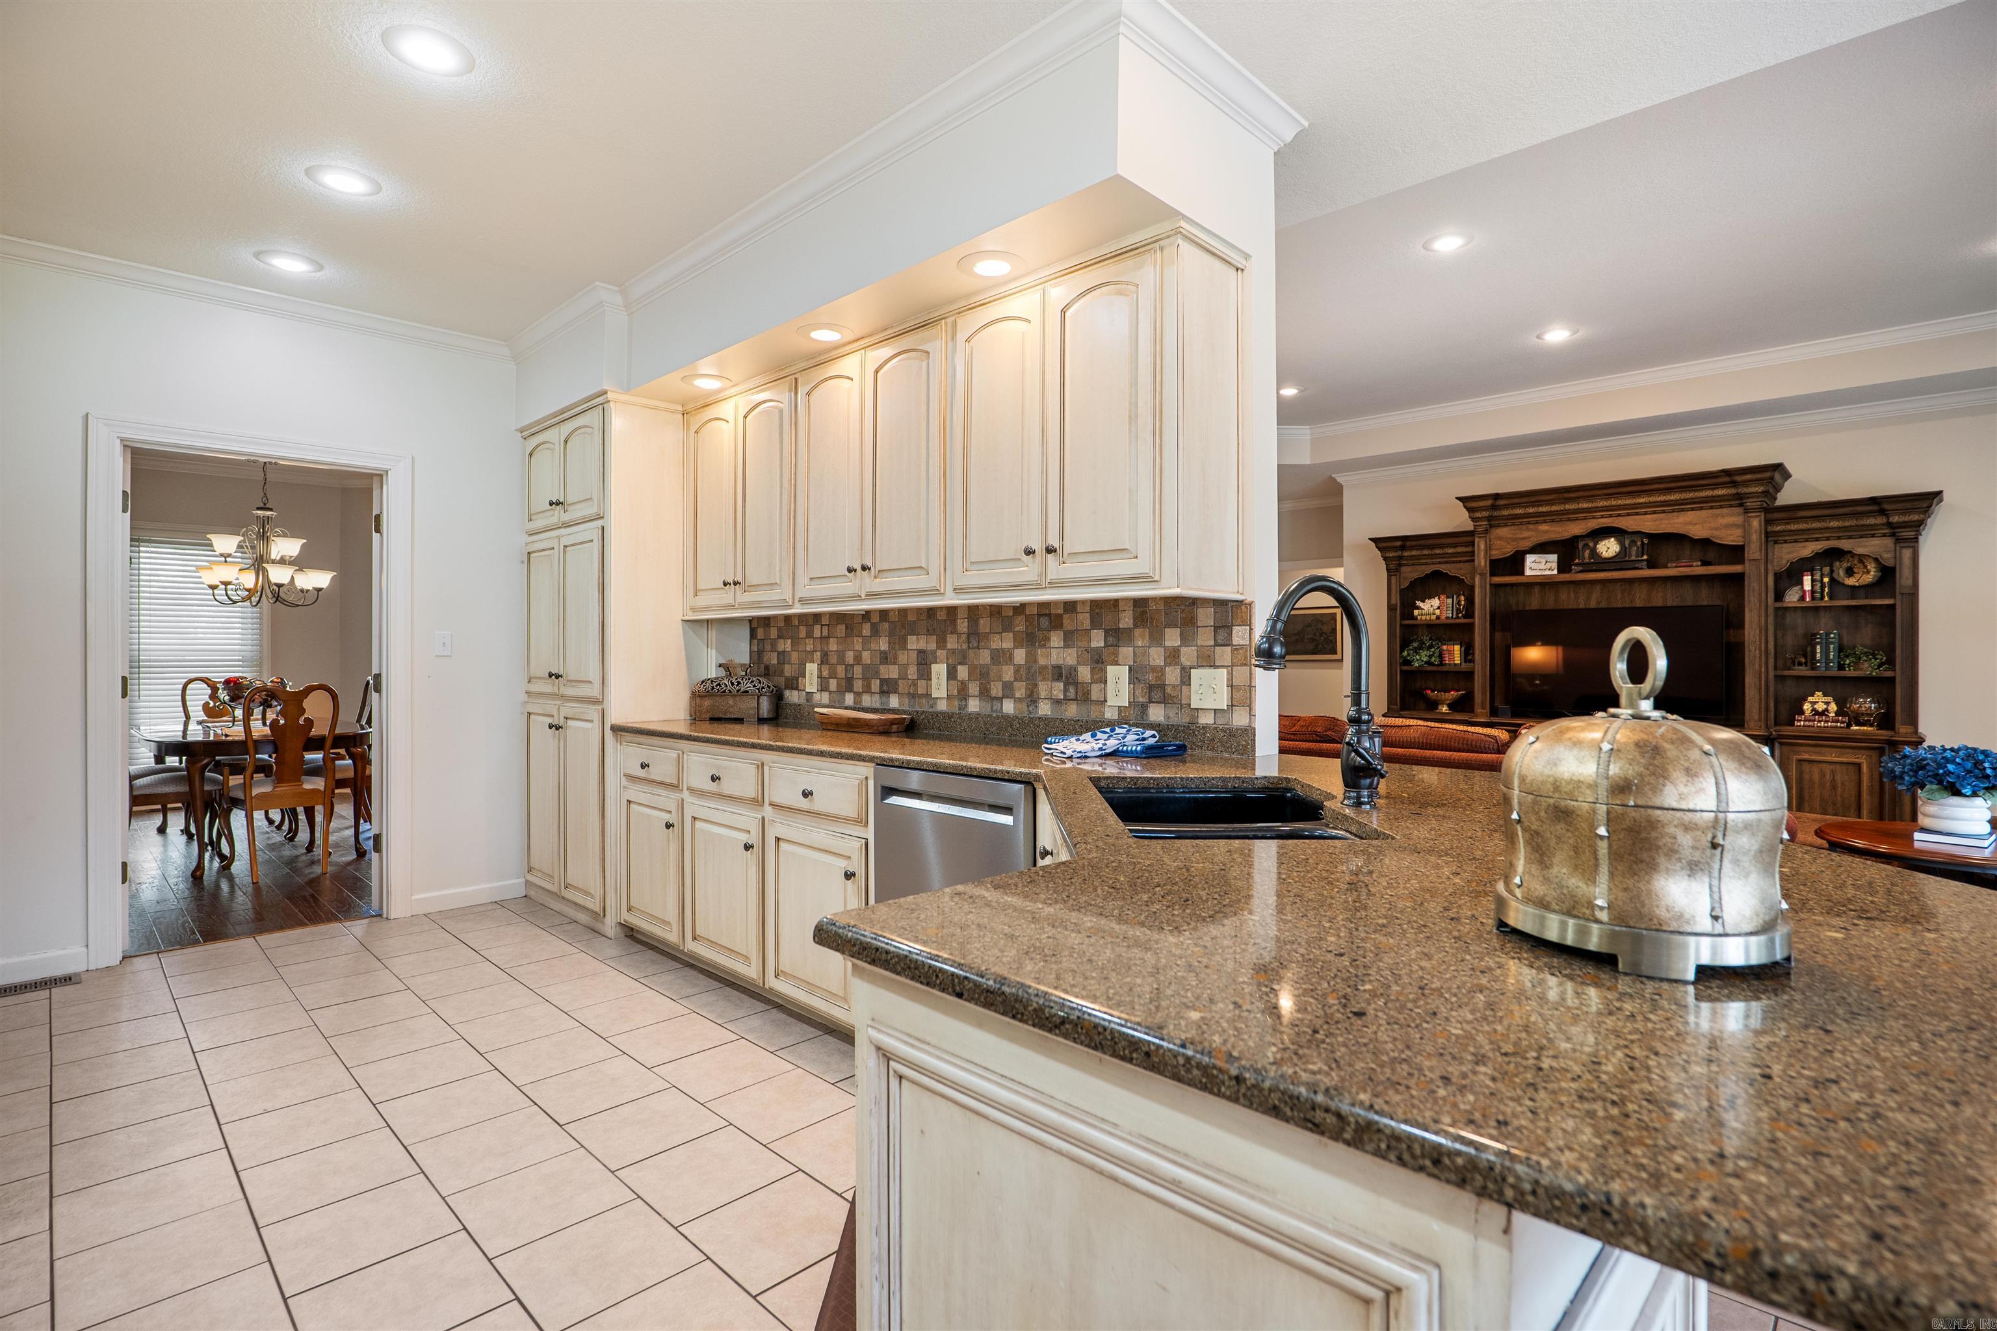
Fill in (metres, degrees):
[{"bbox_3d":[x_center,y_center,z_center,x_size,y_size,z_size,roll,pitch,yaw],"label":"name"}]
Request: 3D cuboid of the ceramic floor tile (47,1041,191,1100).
[{"bbox_3d":[-2.536,1.176,2.576,0.298,0.010,0.298,0,0,45],"label":"ceramic floor tile"}]

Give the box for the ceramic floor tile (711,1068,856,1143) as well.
[{"bbox_3d":[-0.575,1.180,2.384,0.300,0.010,0.300,0,0,44],"label":"ceramic floor tile"}]

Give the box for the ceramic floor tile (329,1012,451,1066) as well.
[{"bbox_3d":[-1.929,1.199,2.836,0.303,0.010,0.296,0,0,43],"label":"ceramic floor tile"}]

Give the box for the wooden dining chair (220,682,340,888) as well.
[{"bbox_3d":[-4.090,0.645,5.080,0.610,1.060,0.510,0,0,43],"label":"wooden dining chair"}]

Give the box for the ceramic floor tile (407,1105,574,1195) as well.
[{"bbox_3d":[-1.227,1.179,2.163,0.298,0.010,0.298,0,0,45],"label":"ceramic floor tile"}]

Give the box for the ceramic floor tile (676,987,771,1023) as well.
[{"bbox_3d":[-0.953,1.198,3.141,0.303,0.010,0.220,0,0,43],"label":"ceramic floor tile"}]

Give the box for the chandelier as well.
[{"bbox_3d":[-4.721,-0.895,5.708,0.690,1.040,0.690,0,0,43],"label":"chandelier"}]

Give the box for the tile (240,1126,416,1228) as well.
[{"bbox_3d":[-1.549,1.182,2.059,0.300,0.010,0.300,0,0,44],"label":"tile"}]

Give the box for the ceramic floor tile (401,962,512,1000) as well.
[{"bbox_3d":[-2.008,1.175,3.299,0.300,0.010,0.300,0,0,44],"label":"ceramic floor tile"}]

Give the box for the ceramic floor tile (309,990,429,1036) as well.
[{"bbox_3d":[-2.113,1.174,2.991,0.298,0.010,0.298,0,0,45],"label":"ceramic floor tile"}]

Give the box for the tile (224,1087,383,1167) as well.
[{"bbox_3d":[-1.802,1.202,2.304,0.303,0.010,0.296,0,0,43],"label":"tile"}]

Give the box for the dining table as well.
[{"bbox_3d":[-4.779,0.774,5.752,1.960,0.760,1.070,0,0,43],"label":"dining table"}]

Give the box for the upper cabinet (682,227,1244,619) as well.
[{"bbox_3d":[-0.358,-0.663,3.249,2.599,0.949,0.345,0,0,43],"label":"upper cabinet"}]

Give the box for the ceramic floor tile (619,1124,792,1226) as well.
[{"bbox_3d":[-0.690,1.204,2.102,0.303,0.010,0.296,0,0,43],"label":"ceramic floor tile"}]

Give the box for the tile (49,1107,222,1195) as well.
[{"bbox_3d":[-2.095,1.180,2.165,0.297,0.010,0.293,0,0,43],"label":"tile"}]

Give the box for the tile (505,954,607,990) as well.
[{"bbox_3d":[-1.679,1.172,3.395,0.298,0.010,0.298,0,0,45],"label":"tile"}]

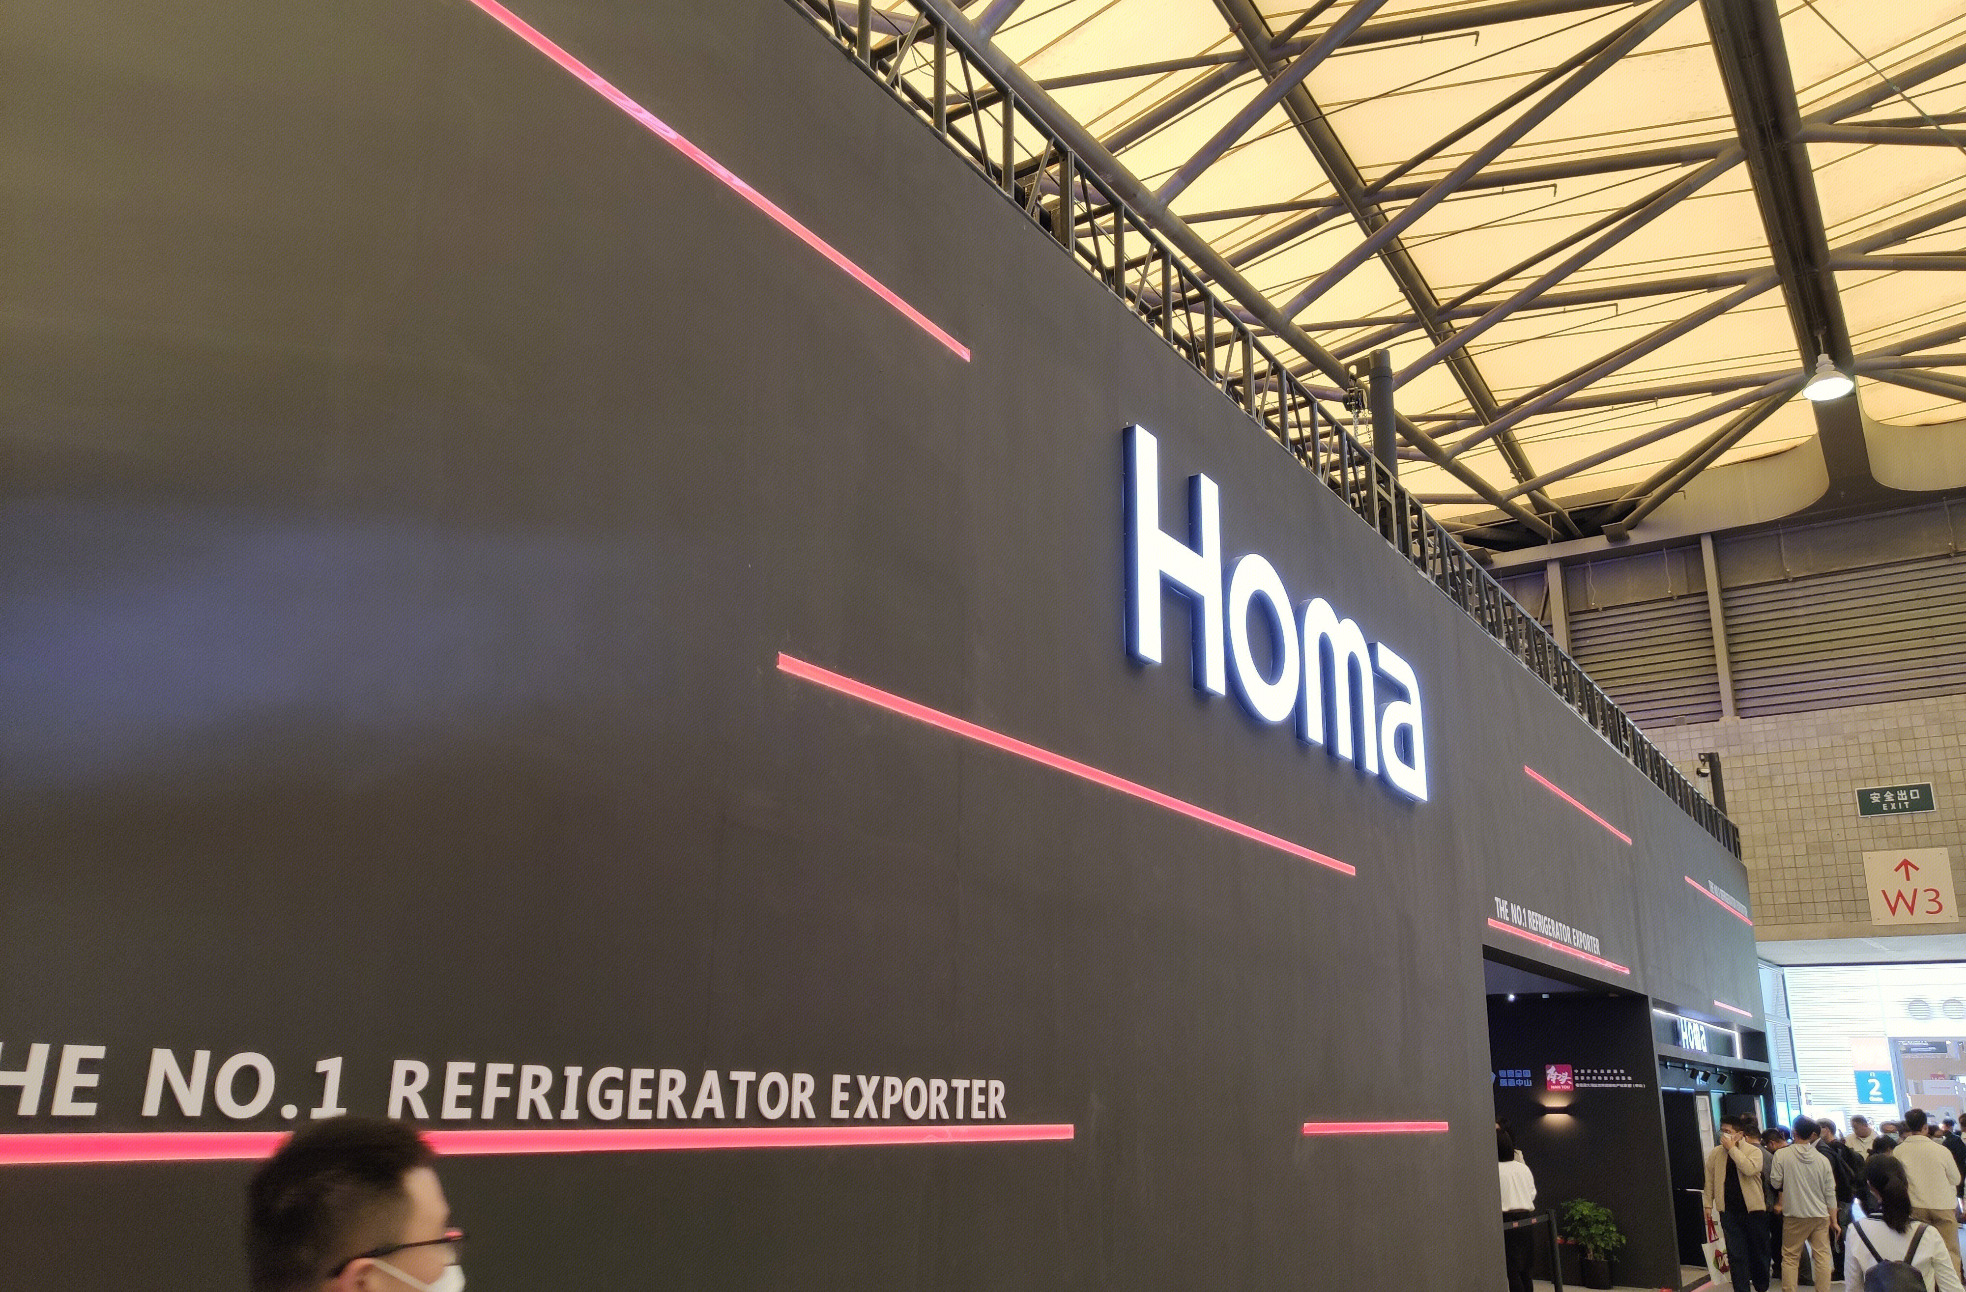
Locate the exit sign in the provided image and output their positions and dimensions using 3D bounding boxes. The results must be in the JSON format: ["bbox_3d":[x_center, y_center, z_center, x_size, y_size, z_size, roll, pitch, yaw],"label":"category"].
[{"bbox_3d":[15.347,2.586,24.843,1.116,0.503,0.080,-10,-20,32],"label":"exit sign"}]

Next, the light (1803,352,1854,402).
[{"bbox_3d":[12.855,-4.176,22.524,0.660,0.580,0.660,-10,-20,32],"label":"light"}]

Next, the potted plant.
[{"bbox_3d":[6.229,6.078,15.034,0.617,0.835,0.580,-10,-20,32],"label":"potted plant"}]

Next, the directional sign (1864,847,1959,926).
[{"bbox_3d":[15.334,3.981,24.432,1.214,1.214,0.040,-10,-20,32],"label":"directional sign"}]

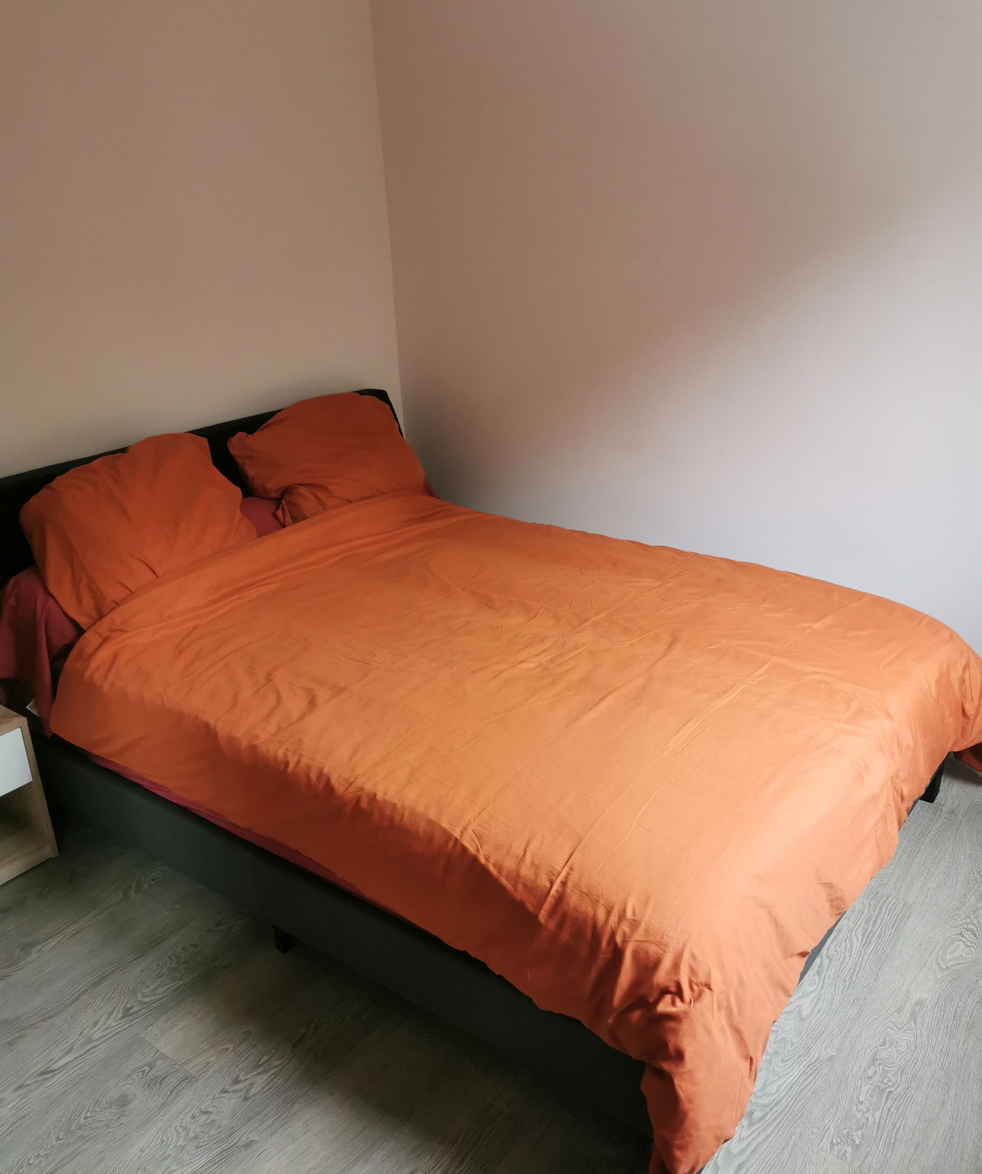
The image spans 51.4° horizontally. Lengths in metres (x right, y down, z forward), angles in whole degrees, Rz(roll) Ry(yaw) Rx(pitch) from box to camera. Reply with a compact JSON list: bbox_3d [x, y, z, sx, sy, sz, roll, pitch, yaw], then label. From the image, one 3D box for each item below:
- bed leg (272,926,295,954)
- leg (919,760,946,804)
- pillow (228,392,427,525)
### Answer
[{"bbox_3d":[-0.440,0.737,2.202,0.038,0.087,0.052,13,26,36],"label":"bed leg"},{"bbox_3d":[1.119,0.494,2.619,0.055,0.087,0.064,13,26,36],"label":"leg"},{"bbox_3d":[-0.512,-0.367,3.282,0.180,0.410,0.610,-32,-3,43],"label":"pillow"}]

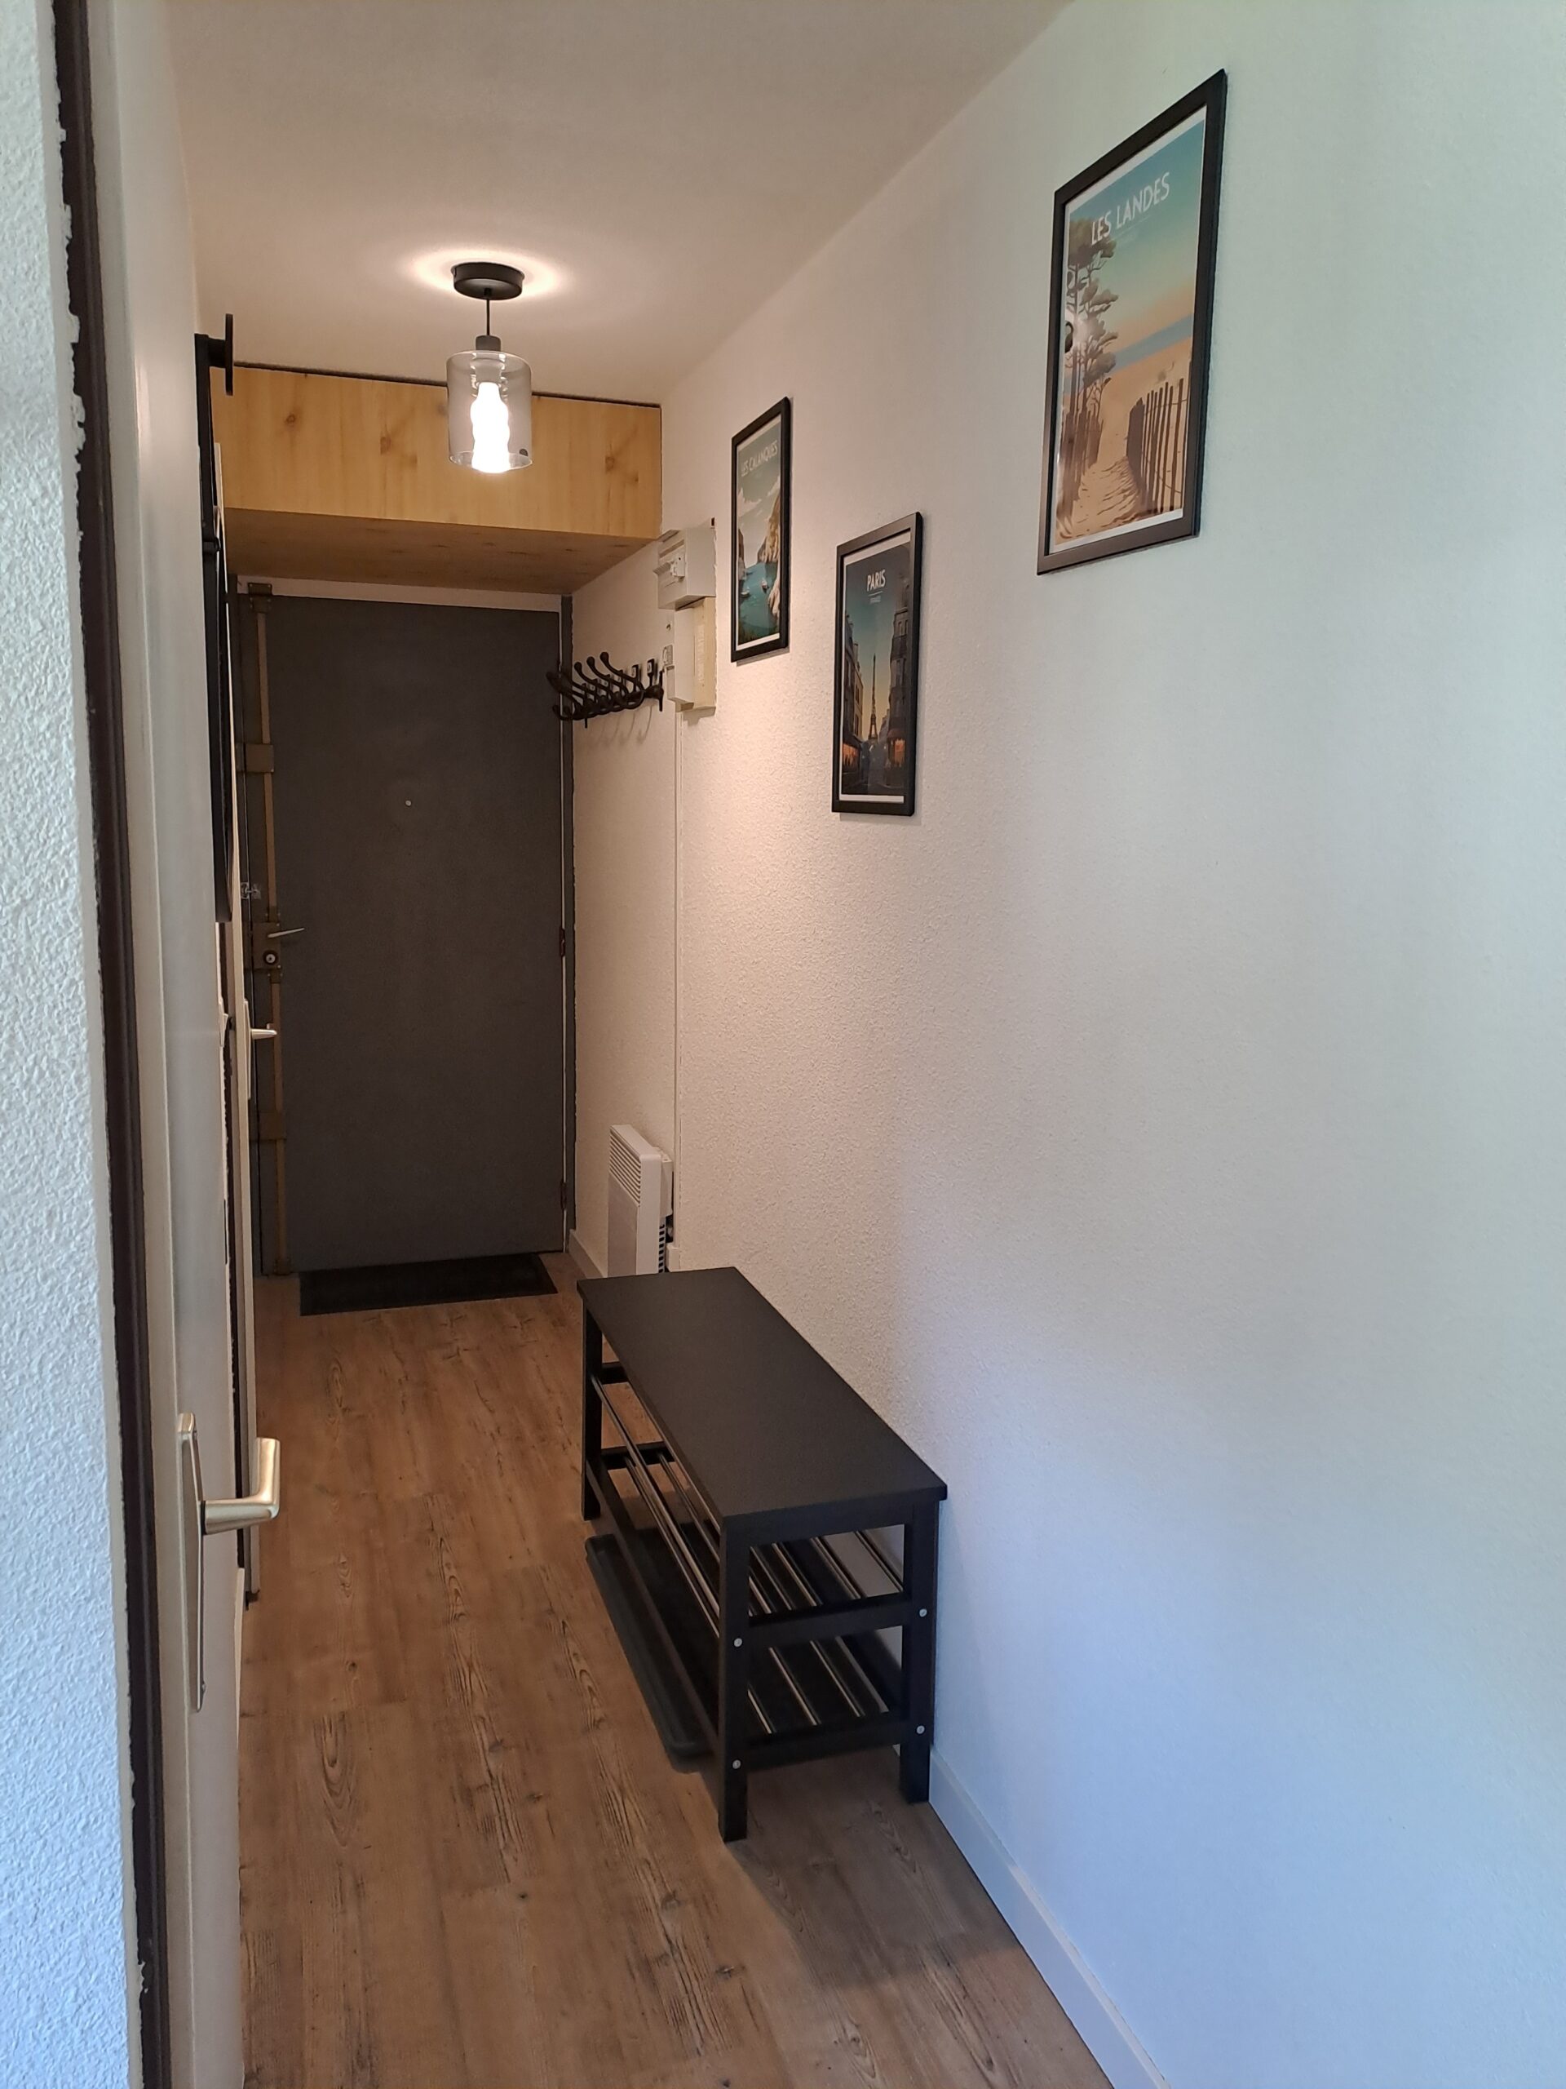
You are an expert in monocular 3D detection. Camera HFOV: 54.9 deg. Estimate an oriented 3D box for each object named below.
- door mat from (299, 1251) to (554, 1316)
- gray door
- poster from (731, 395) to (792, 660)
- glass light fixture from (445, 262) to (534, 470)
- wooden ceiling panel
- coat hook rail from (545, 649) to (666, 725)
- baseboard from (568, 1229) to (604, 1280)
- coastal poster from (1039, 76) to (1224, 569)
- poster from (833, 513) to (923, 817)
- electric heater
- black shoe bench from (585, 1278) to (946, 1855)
[{"bbox_3d":[-1.091,0.728,4.625,0.745,0.010,0.405,-2,10,-18],"label":"door mat"},{"bbox_3d":[-1.152,-0.310,4.676,0.935,2.035,0.050,-2,10,-18],"label":"gray door"},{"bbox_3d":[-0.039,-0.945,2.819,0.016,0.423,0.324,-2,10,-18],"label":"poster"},{"bbox_3d":[-0.519,-1.189,2.670,0.150,0.330,0.150,-2,10,-18],"label":"glass light fixture"},{"bbox_3d":[-0.941,-1.417,3.916,1.000,0.305,1.130,-2,10,-18],"label":"wooden ceiling panel"},{"bbox_3d":[-0.480,-0.919,3.960,0.135,0.145,0.950,-2,10,-18],"label":"coat hook rail"},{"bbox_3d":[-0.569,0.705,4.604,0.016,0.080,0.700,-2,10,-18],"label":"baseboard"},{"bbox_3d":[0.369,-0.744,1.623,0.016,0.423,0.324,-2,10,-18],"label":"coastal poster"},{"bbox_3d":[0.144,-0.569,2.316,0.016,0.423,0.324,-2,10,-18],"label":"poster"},{"bbox_3d":[-0.353,0.459,3.816,0.092,0.430,0.350,-2,10,-18],"label":"electric heater"},{"bbox_3d":[-0.096,0.814,2.696,0.340,0.500,1.080,-2,10,-18],"label":"black shoe bench"}]

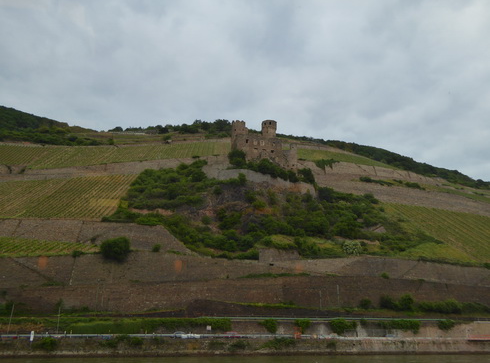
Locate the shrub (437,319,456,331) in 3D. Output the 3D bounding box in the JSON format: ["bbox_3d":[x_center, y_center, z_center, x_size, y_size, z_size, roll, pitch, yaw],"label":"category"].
[{"bbox_3d":[63.110,44.910,146.330,5.400,3.700,3.000,0,-19,0],"label":"shrub"}]

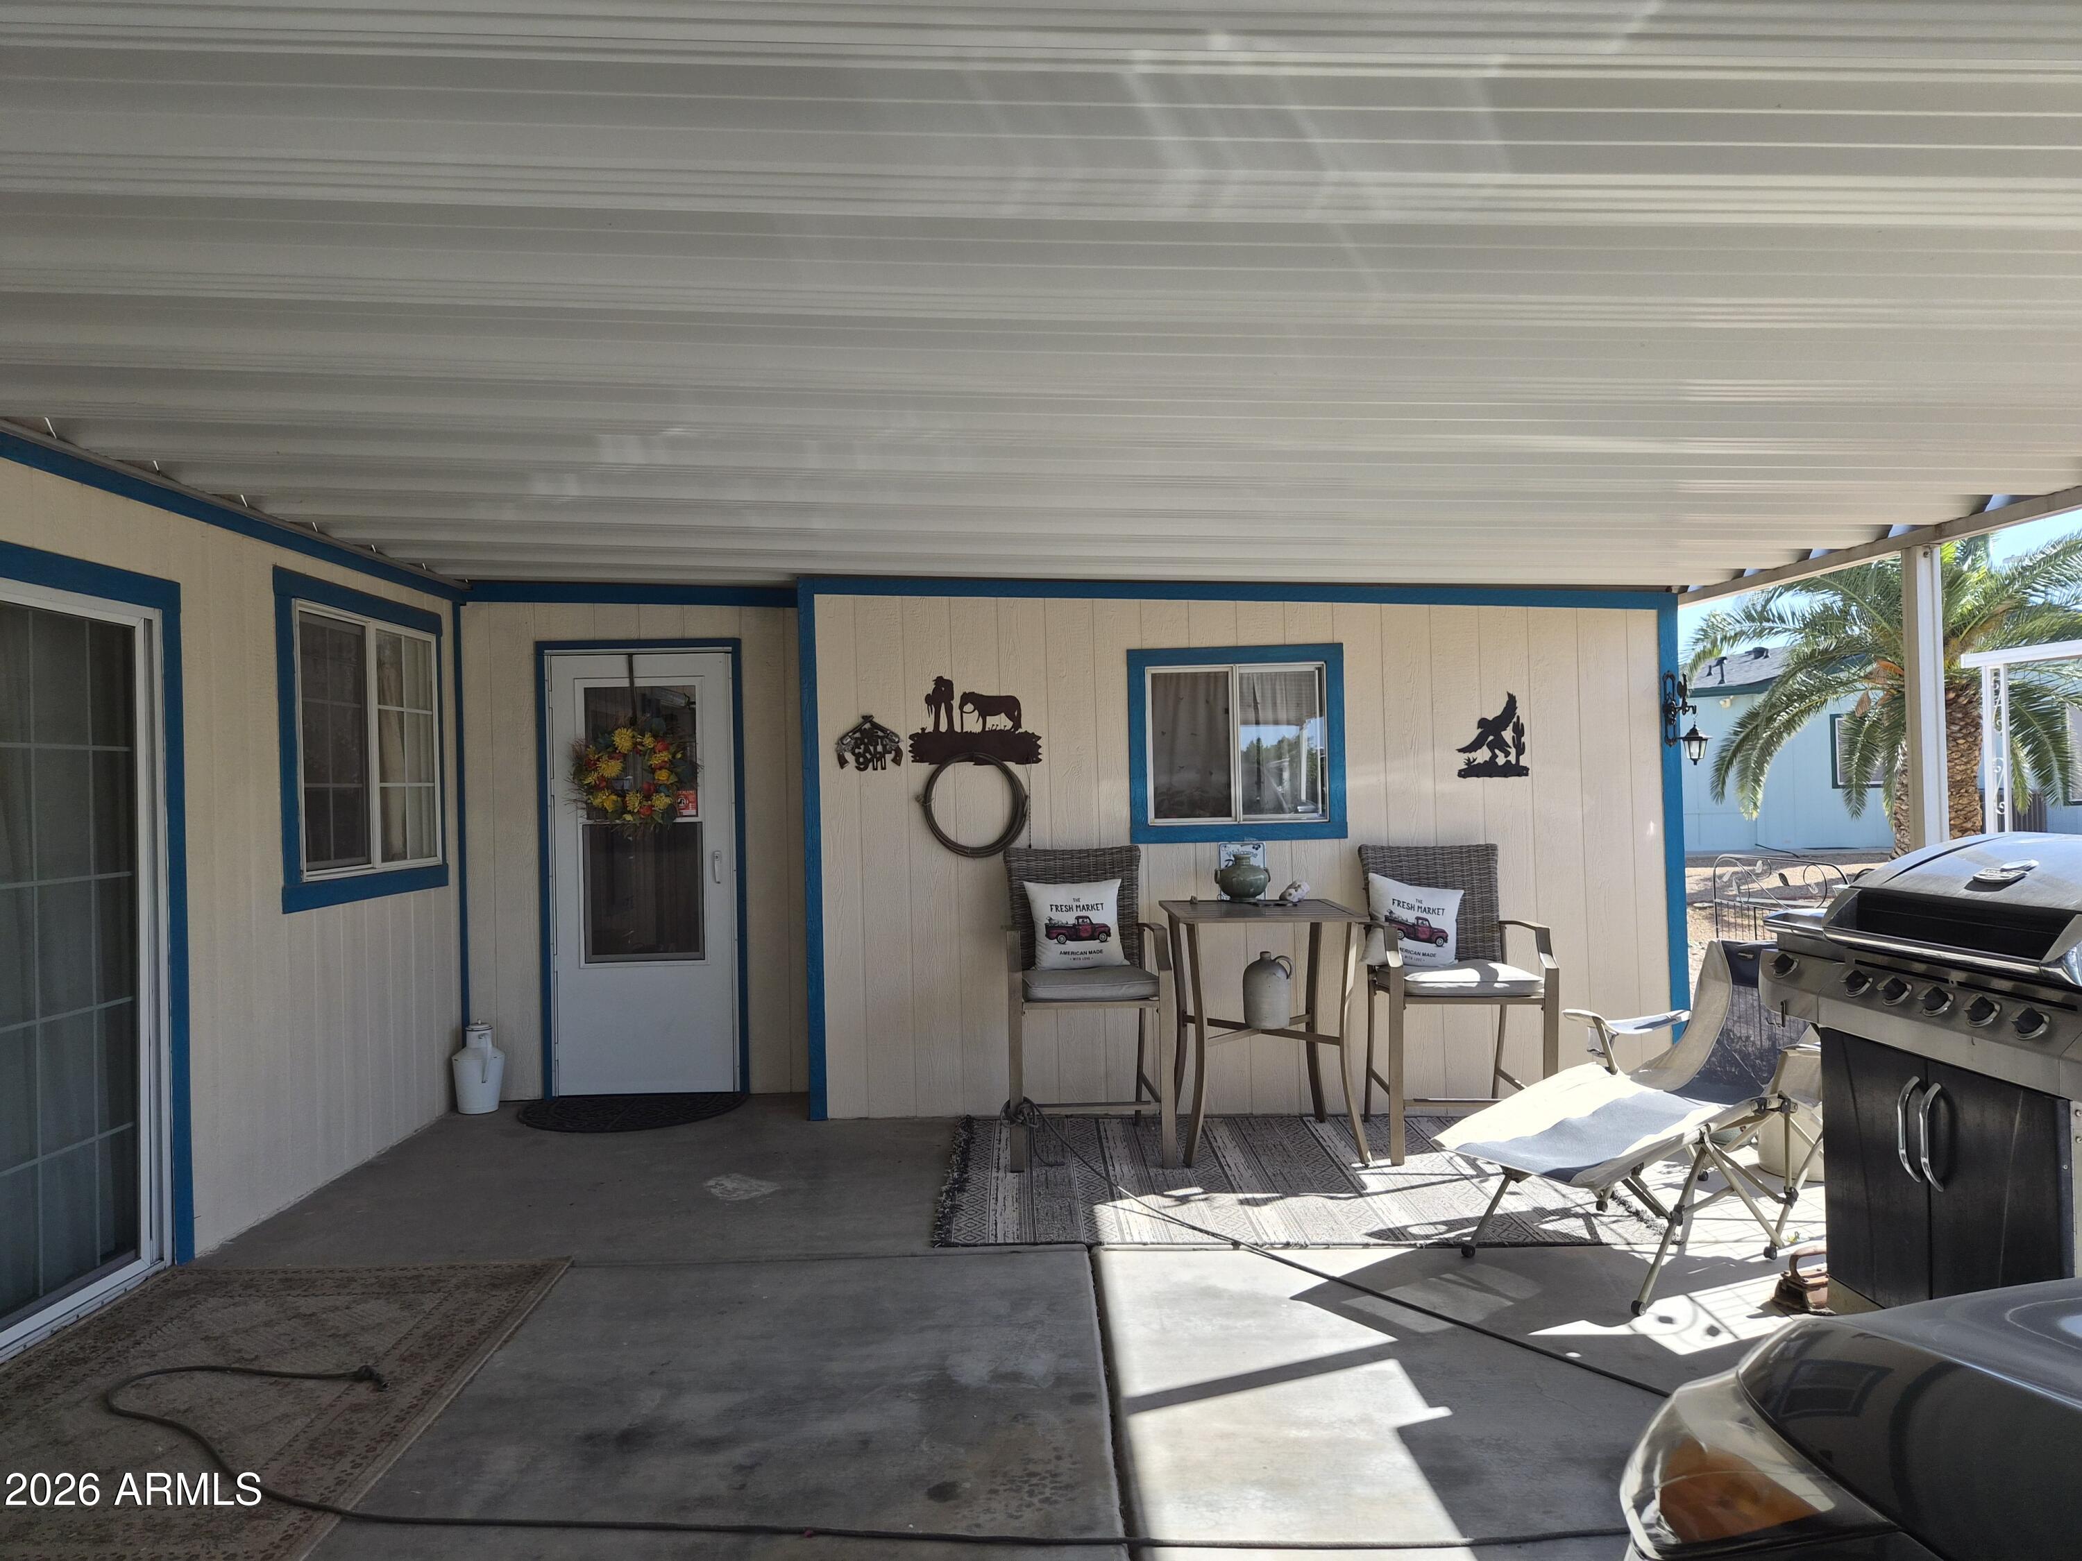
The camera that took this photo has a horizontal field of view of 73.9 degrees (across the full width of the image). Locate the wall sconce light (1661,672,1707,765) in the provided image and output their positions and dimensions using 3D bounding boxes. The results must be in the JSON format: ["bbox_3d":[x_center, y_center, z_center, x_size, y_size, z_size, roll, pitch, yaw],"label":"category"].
[{"bbox_3d":[2.641,-0.258,5.650,0.120,0.398,0.265,-2,0,2],"label":"wall sconce light"}]

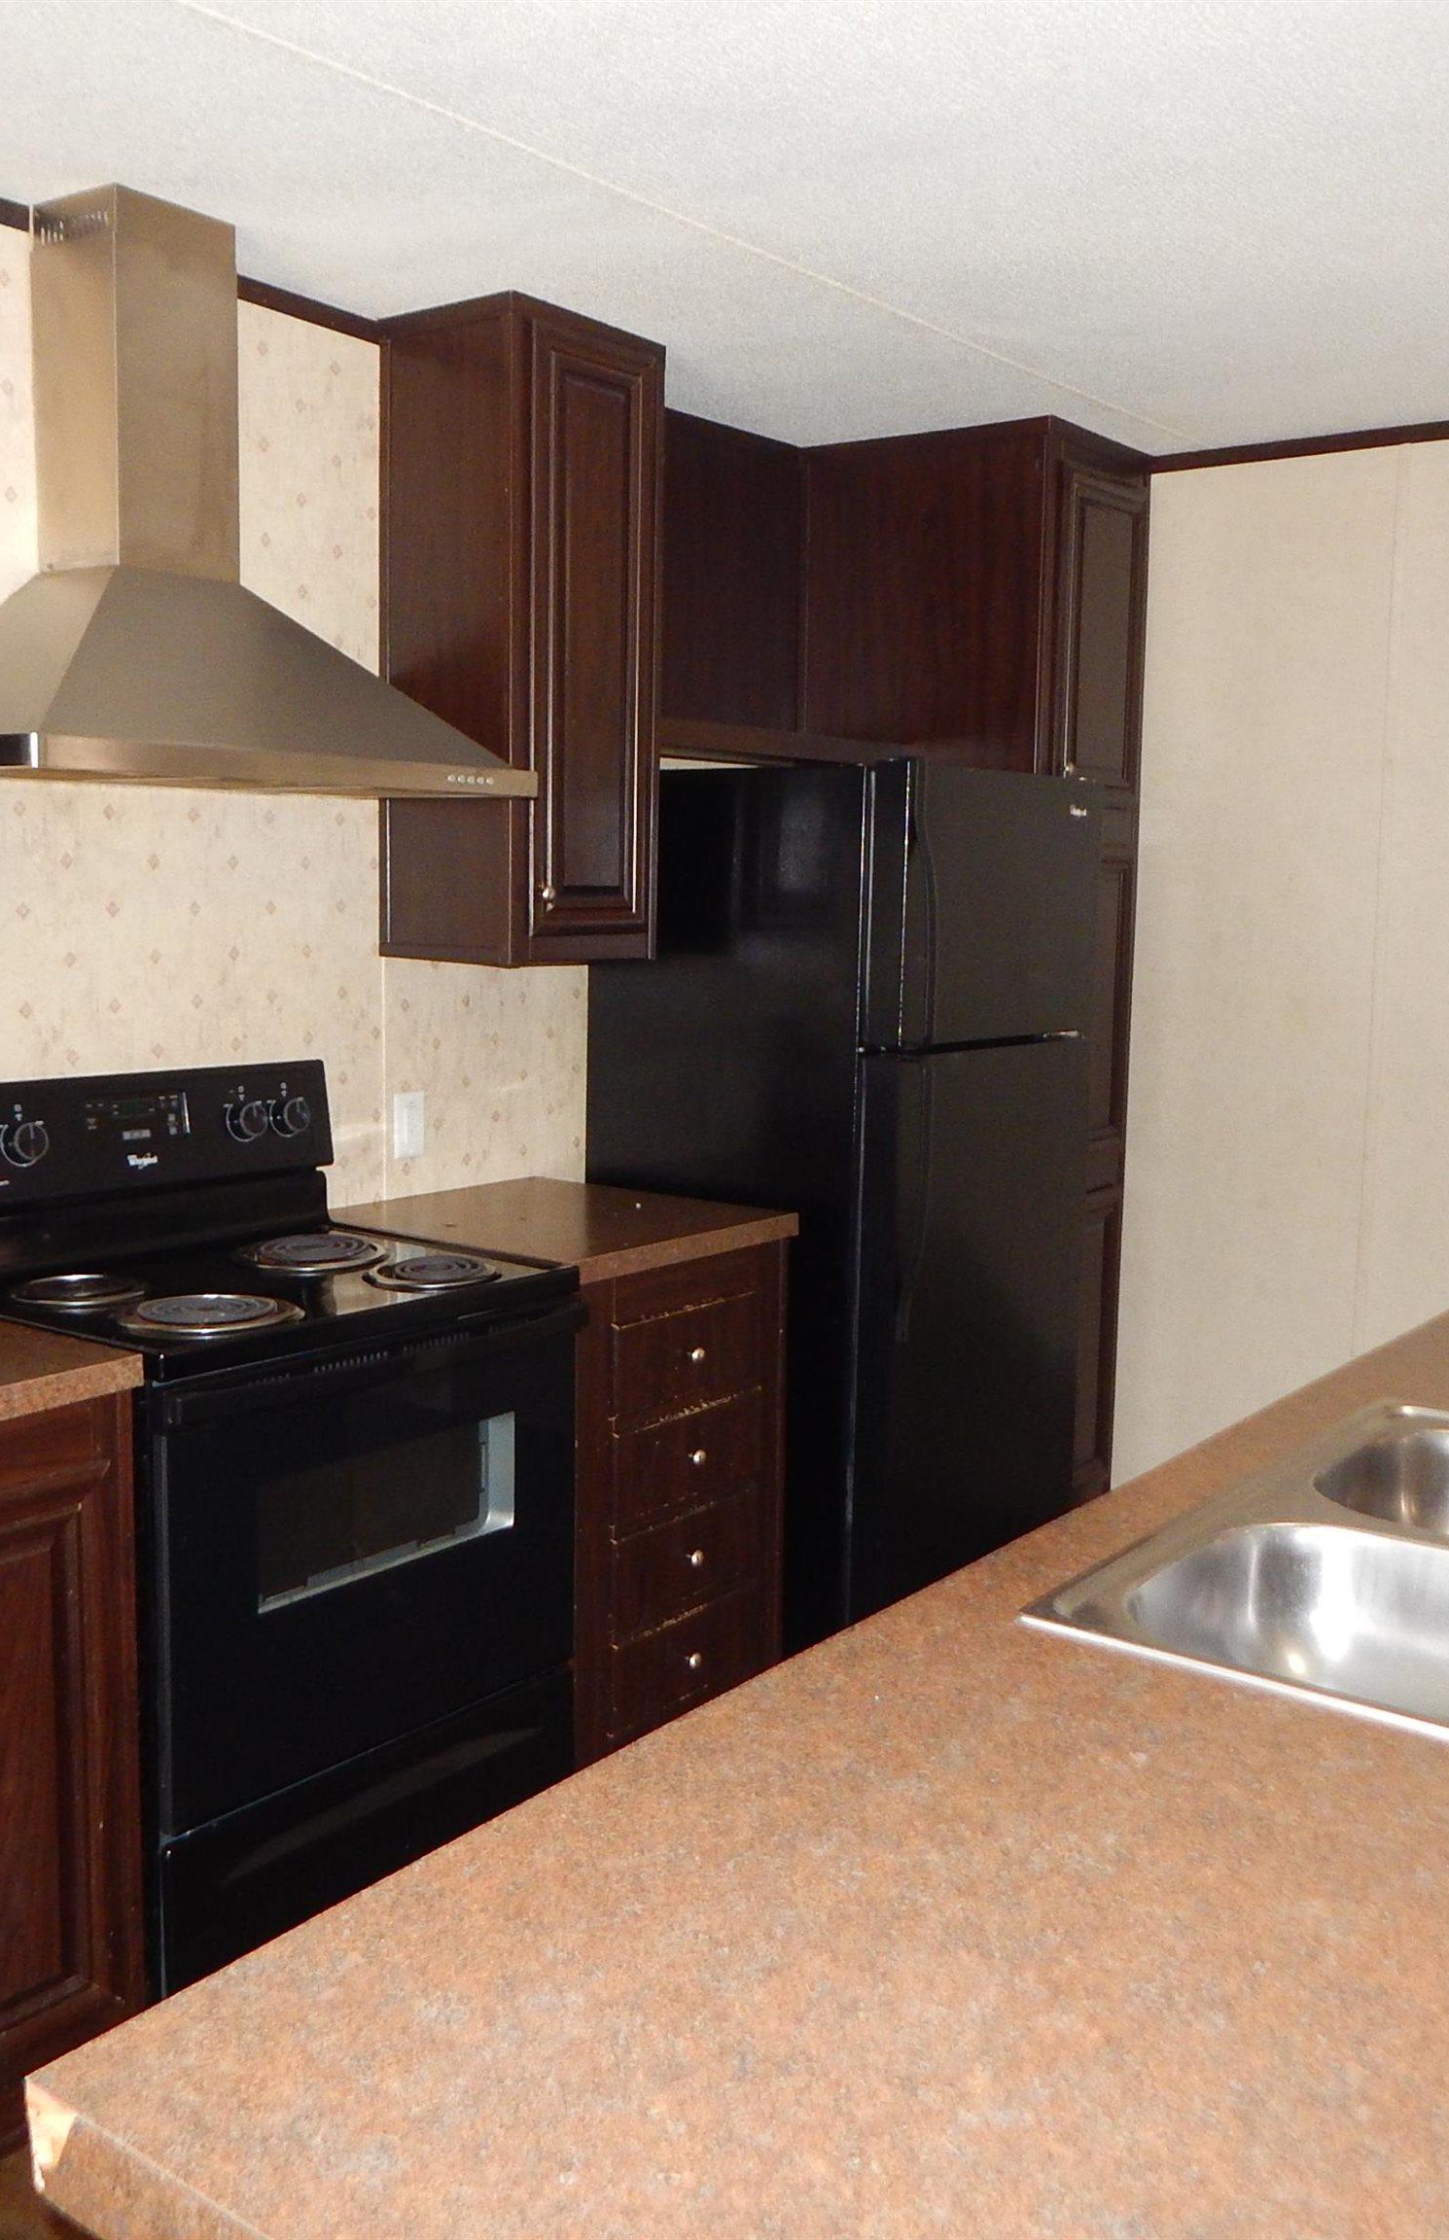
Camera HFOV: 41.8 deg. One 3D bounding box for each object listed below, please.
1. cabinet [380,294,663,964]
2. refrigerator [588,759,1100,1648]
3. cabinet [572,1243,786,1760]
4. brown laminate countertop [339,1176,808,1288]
[{"bbox_3d":[-0.344,-0.808,3.287,0.327,1.061,0.378,6,9,37],"label":"cabinet"},{"bbox_3d":[0.231,0.185,3.726,0.730,1.693,0.701,6,9,37],"label":"refrigerator"},{"bbox_3d":[-0.302,0.634,3.336,0.592,0.875,0.570,6,9,37],"label":"cabinet"},{"bbox_3d":[-0.287,0.181,3.276,0.613,0.038,0.580,6,9,37],"label":"brown laminate countertop"}]

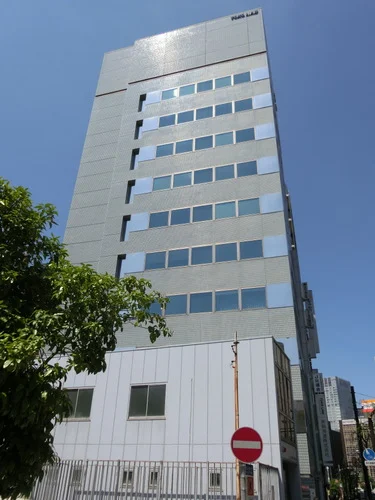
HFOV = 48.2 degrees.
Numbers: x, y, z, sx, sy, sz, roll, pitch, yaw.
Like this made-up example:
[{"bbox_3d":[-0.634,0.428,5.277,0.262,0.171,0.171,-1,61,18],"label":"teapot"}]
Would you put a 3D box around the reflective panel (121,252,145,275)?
[{"bbox_3d":[-3.502,0.849,27.916,1.390,1.544,0.100,-7,-32,15],"label":"reflective panel"}]

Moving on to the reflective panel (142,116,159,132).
[{"bbox_3d":[-3.276,-11.100,36.951,1.505,1.505,0.100,-7,-32,15],"label":"reflective panel"}]

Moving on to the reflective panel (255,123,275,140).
[{"bbox_3d":[6.051,-9.230,32.651,1.540,1.505,0.100,-7,-32,15],"label":"reflective panel"}]

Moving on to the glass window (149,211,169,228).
[{"bbox_3d":[-2.153,-2.322,31.699,1.494,1.368,0.100,-7,-33,14],"label":"glass window"}]

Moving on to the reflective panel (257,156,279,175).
[{"bbox_3d":[5.553,-5.844,28.975,1.351,1.455,0.100,-7,-32,15],"label":"reflective panel"}]

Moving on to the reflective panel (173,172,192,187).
[{"bbox_3d":[-0.367,-5.240,31.191,1.382,1.275,0.150,-7,-32,15],"label":"reflective panel"}]

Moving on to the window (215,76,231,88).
[{"bbox_3d":[3.169,-14.876,37.070,1.517,1.351,0.100,-7,-32,15],"label":"window"}]

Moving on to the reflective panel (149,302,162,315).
[{"bbox_3d":[-2.341,3.727,27.595,1.517,1.351,0.100,-7,-32,15],"label":"reflective panel"}]

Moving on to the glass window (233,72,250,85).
[{"bbox_3d":[4.776,-15.069,36.643,1.517,1.351,0.100,-7,-32,15],"label":"glass window"}]

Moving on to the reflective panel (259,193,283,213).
[{"bbox_3d":[5.594,-3.064,27.868,1.441,1.406,0.150,-7,-32,15],"label":"reflective panel"}]

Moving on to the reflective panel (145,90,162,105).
[{"bbox_3d":[-2.977,-13.297,36.487,1.411,1.489,0.100,-7,-32,15],"label":"reflective panel"}]

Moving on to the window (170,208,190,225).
[{"bbox_3d":[-0.504,-2.474,30.753,1.517,1.351,0.100,-7,-32,15],"label":"window"}]

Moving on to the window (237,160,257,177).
[{"bbox_3d":[4.254,-5.785,29.985,1.382,1.275,0.150,-7,-32,15],"label":"window"}]

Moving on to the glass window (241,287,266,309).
[{"bbox_3d":[3.838,2.775,24.227,1.415,1.293,0.100,-7,-32,15],"label":"glass window"}]

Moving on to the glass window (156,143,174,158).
[{"bbox_3d":[-1.795,-7.946,33.327,1.382,1.275,0.150,-7,-32,15],"label":"glass window"}]

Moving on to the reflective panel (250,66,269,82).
[{"bbox_3d":[6.111,-14.723,35.109,1.462,1.528,0.120,-7,-32,15],"label":"reflective panel"}]

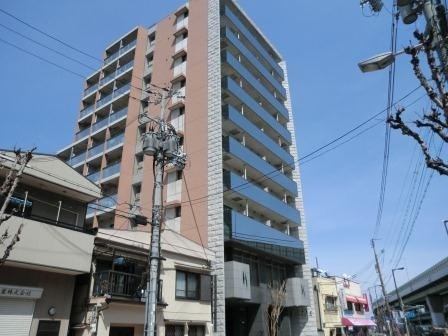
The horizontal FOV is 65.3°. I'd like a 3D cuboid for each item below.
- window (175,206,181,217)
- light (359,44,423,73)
[{"bbox_3d":[-3.252,3.076,24.598,0.570,0.800,0.120,-19,-31,32],"label":"window"},{"bbox_3d":[3.905,-2.619,8.176,1.411,0.220,0.330,-16,-30,39],"label":"light"}]

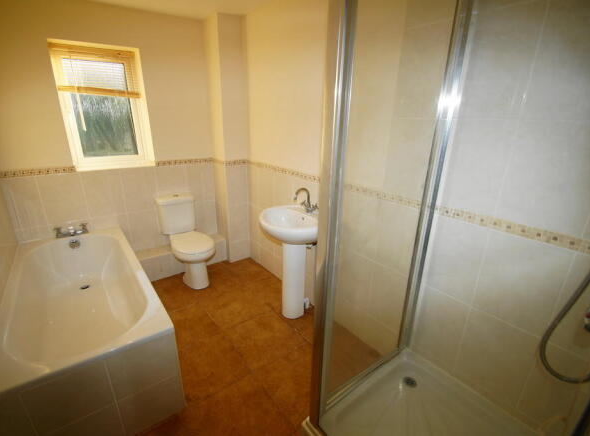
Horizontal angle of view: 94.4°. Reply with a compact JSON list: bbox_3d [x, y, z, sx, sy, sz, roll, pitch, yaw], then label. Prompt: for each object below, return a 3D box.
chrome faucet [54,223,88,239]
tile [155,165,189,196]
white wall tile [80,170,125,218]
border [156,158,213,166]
[{"bbox_3d":[-1.922,0.116,2.350,0.217,0.102,0.105,-14,24,-37],"label":"chrome faucet"},{"bbox_3d":[-1.276,-0.328,2.847,0.290,0.422,0.012,-14,24,-37],"label":"tile"},{"bbox_3d":[-1.725,-0.216,2.496,0.290,0.422,0.012,-14,24,-37],"label":"white wall tile"},{"bbox_3d":[-1.144,-0.585,2.868,0.595,0.042,0.012,-14,24,-37],"label":"border"}]

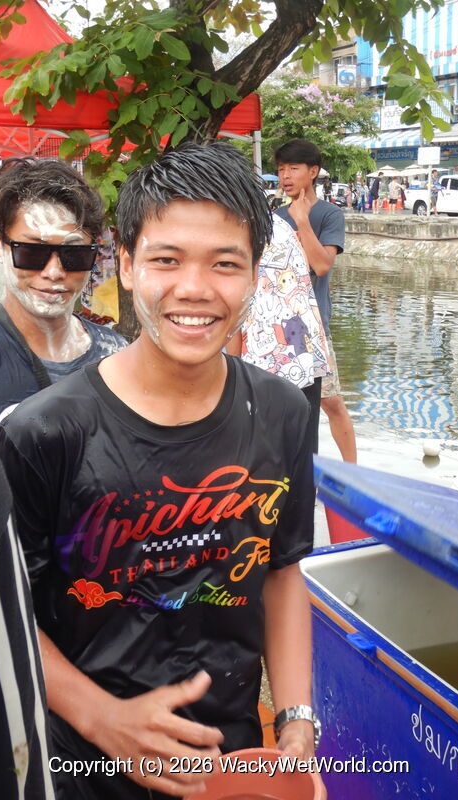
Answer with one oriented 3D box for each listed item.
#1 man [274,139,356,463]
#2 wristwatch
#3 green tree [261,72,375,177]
[{"bbox_3d":[0.366,-0.308,4.585,0.470,1.690,0.370,9,14,38],"label":"man"},{"bbox_3d":[0.092,0.437,1.340,0.062,0.060,0.036,0,49,-7],"label":"wristwatch"},{"bbox_3d":[4.152,-12.892,51.682,6.800,7.000,6.500,0,11,0],"label":"green tree"}]

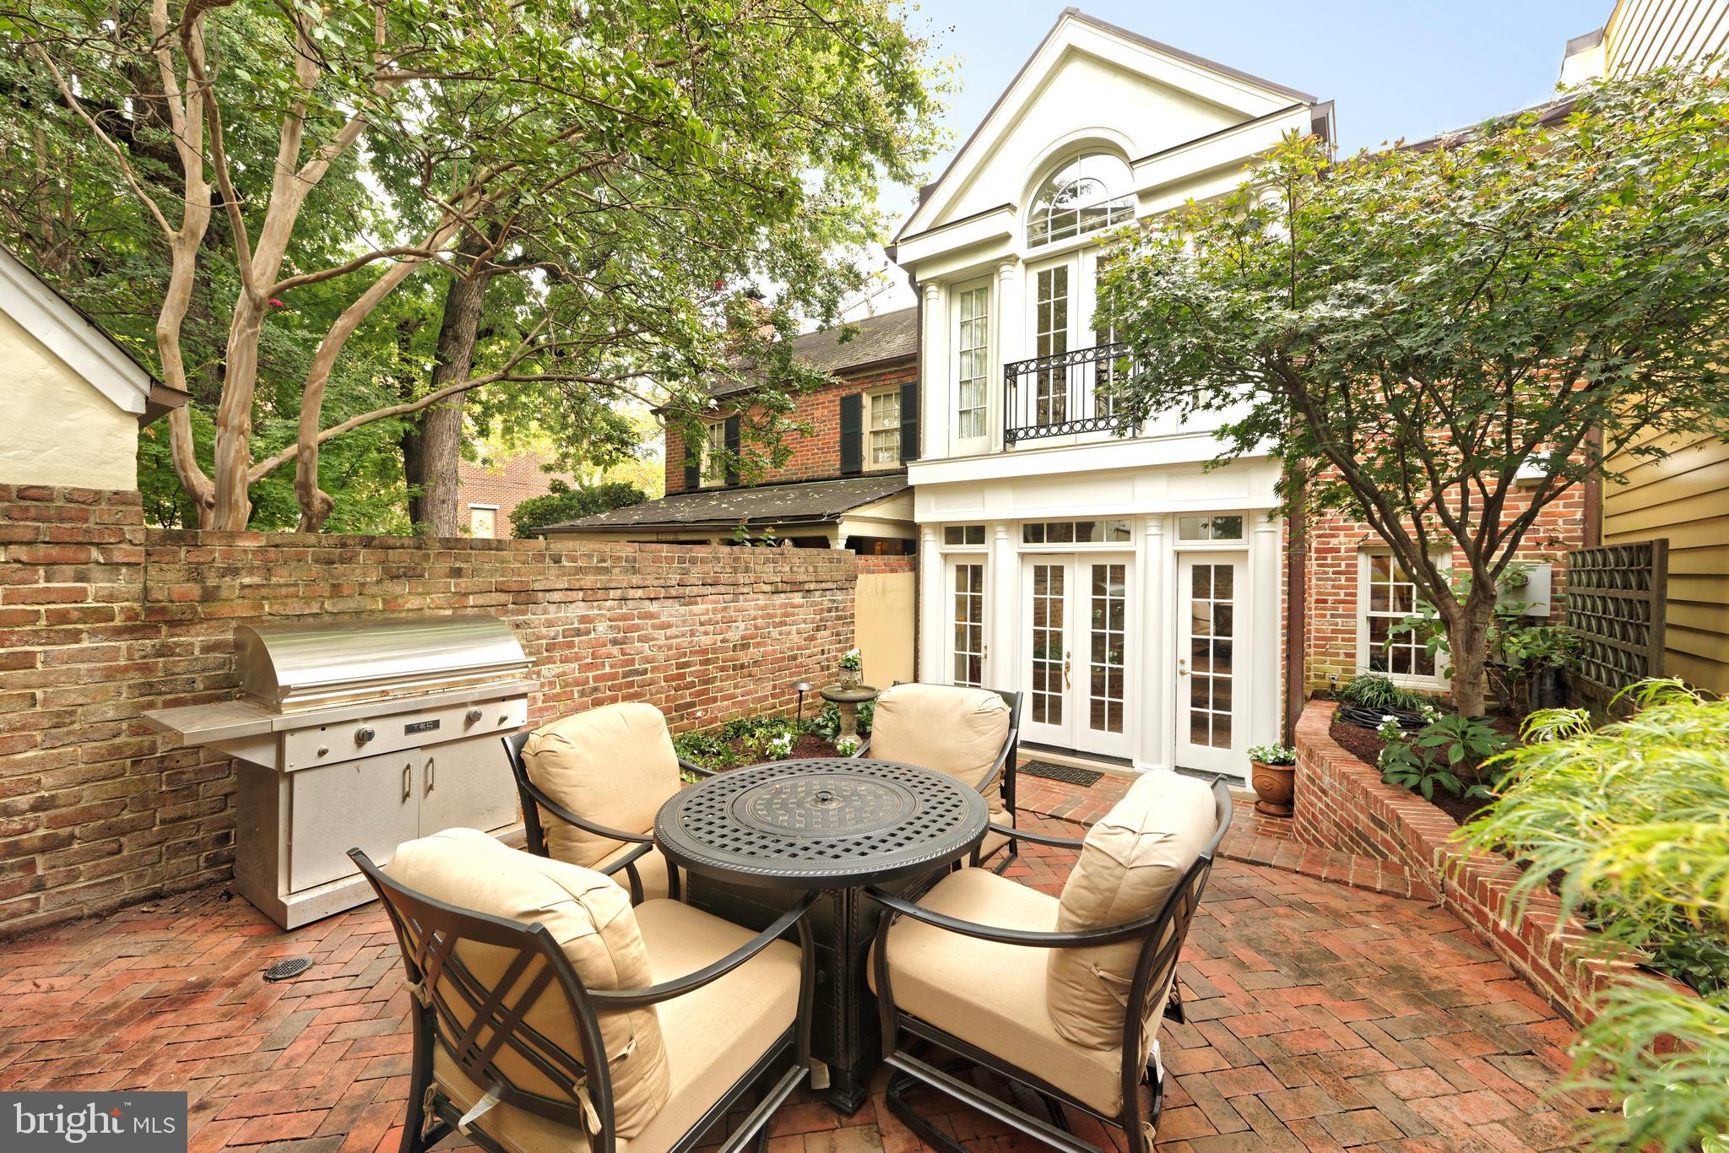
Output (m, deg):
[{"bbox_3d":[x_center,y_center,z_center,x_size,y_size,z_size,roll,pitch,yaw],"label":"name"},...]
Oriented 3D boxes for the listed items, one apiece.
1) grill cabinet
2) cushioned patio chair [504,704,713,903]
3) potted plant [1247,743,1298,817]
[{"bbox_3d":[-2.568,0.893,3.490,0.745,1.325,1.474,1,1,37],"label":"grill cabinet"},{"bbox_3d":[-0.928,1.103,2.830,0.800,0.930,0.720,1,1,30],"label":"cushioned patio chair"},{"bbox_3d":[3.218,1.554,5.290,0.390,0.560,0.390,1,1,37],"label":"potted plant"}]

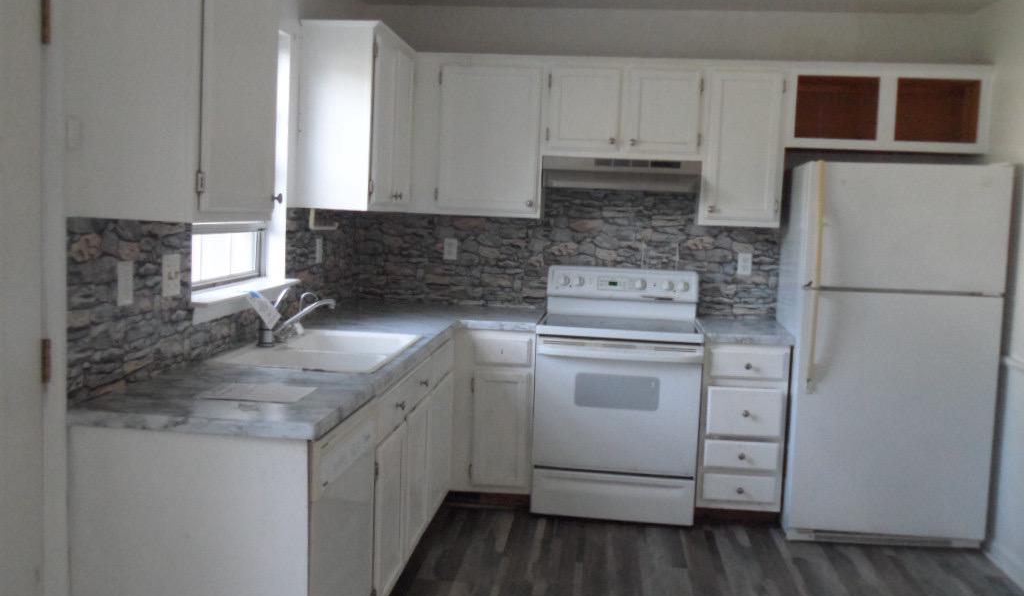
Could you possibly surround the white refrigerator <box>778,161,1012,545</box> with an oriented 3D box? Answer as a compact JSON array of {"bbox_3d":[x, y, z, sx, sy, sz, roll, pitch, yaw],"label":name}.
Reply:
[{"bbox_3d":[1.685,0.243,4.248,0.815,1.685,0.695,3,6,6],"label":"white refrigerator"}]

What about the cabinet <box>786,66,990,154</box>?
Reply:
[{"bbox_3d":[1.780,-0.906,4.461,0.909,0.402,0.320,3,6,6],"label":"cabinet"}]

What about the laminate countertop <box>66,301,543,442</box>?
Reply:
[{"bbox_3d":[-0.458,0.189,3.528,0.990,0.045,2.690,3,6,6],"label":"laminate countertop"}]

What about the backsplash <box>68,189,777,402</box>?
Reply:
[{"bbox_3d":[0.130,-0.127,3.441,2.145,0.645,2.680,3,6,6],"label":"backsplash"}]

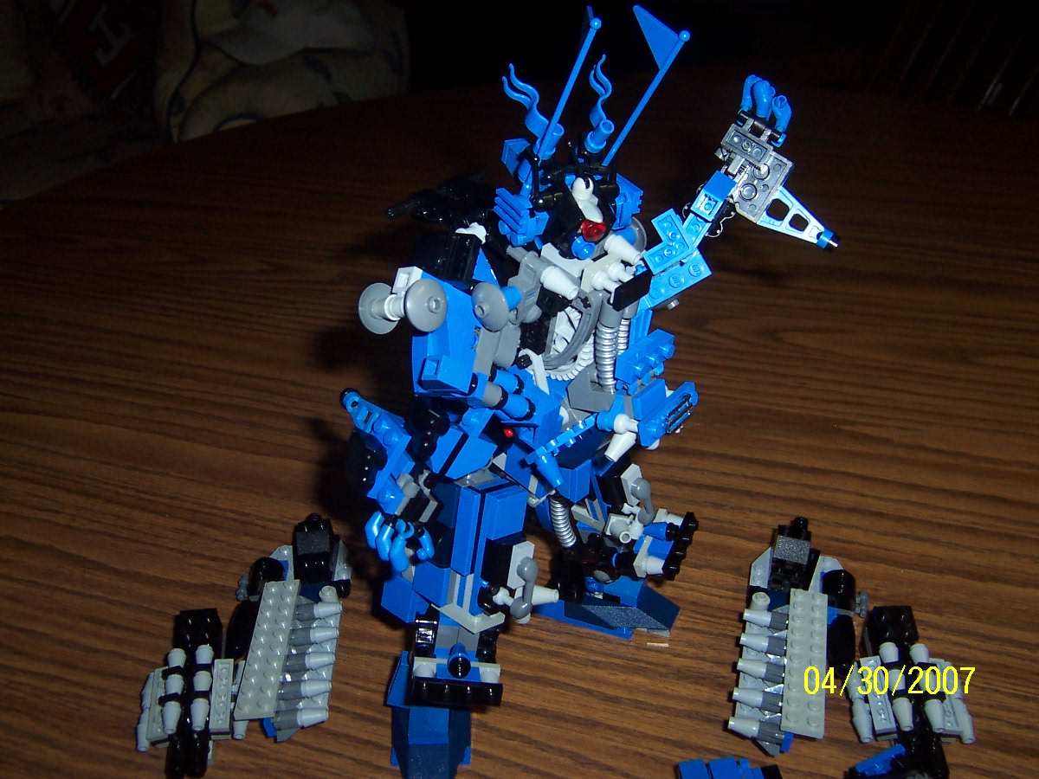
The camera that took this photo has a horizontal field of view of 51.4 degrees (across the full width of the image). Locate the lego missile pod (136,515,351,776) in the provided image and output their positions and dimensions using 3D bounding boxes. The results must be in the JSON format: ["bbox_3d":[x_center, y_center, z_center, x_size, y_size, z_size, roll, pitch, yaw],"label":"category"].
[{"bbox_3d":[-0.123,0.109,0.504,0.081,0.027,0.144,-3,34,0],"label":"lego missile pod"}]

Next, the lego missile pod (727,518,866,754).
[{"bbox_3d":[0.128,0.105,0.484,0.054,0.025,0.137,8,34,12],"label":"lego missile pod"}]

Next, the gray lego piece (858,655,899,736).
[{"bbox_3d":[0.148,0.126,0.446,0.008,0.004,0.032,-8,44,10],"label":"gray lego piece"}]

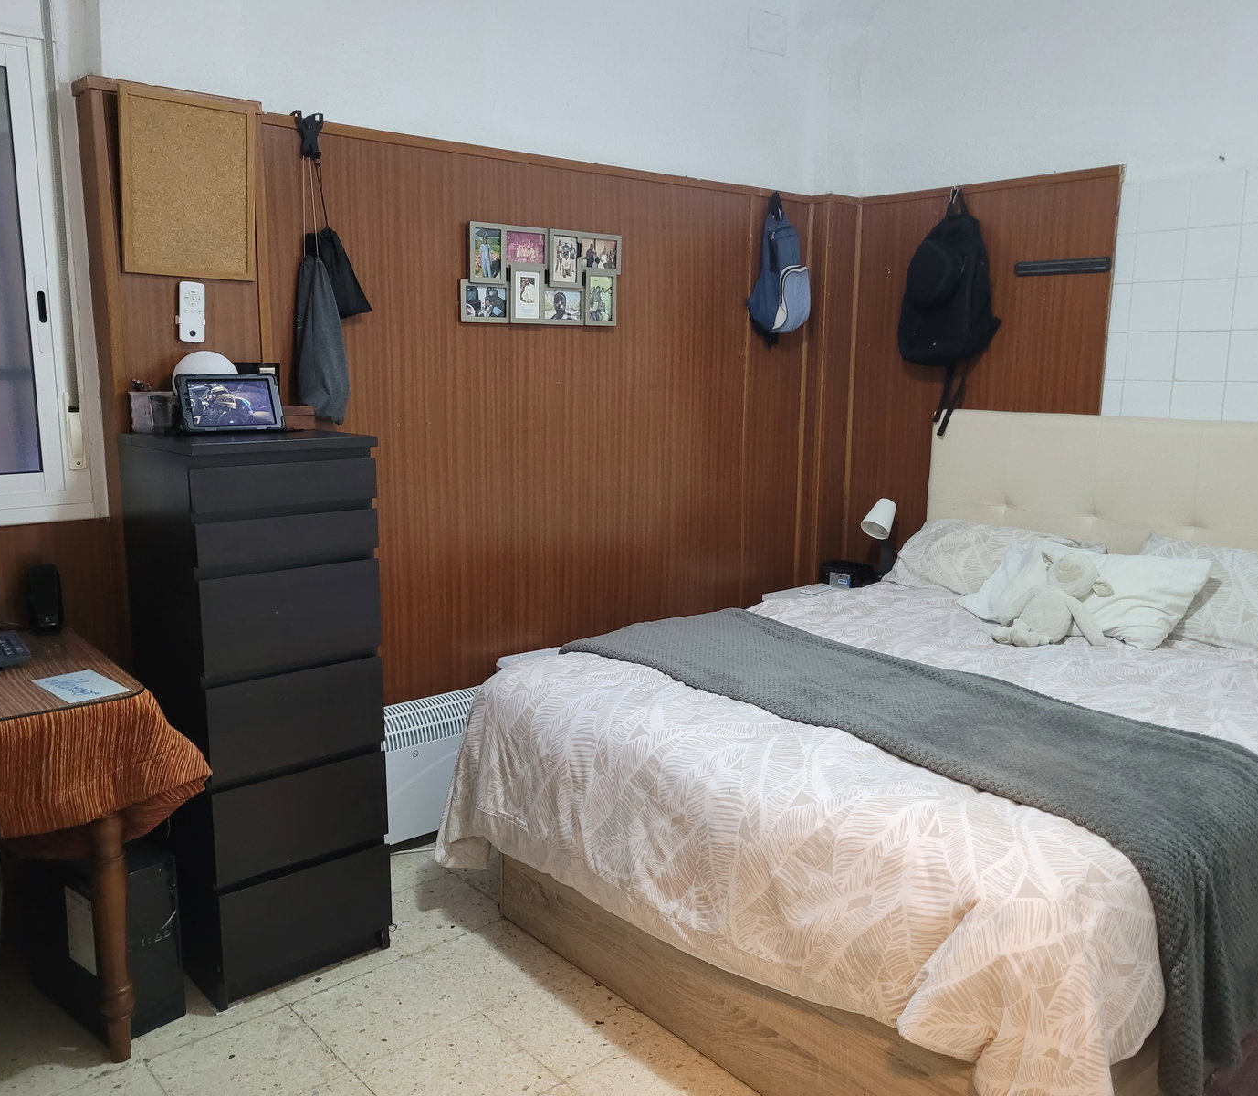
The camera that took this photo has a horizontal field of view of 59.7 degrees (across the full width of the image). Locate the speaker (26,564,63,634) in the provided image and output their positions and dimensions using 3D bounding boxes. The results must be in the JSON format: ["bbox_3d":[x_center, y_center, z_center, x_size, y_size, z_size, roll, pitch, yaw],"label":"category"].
[{"bbox_3d":[-1.380,0.120,2.595,0.068,0.150,0.080,-8,12,-40],"label":"speaker"}]

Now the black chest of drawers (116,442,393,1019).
[{"bbox_3d":[-0.870,0.352,2.573,0.400,1.230,0.480,-7,12,-40],"label":"black chest of drawers"}]

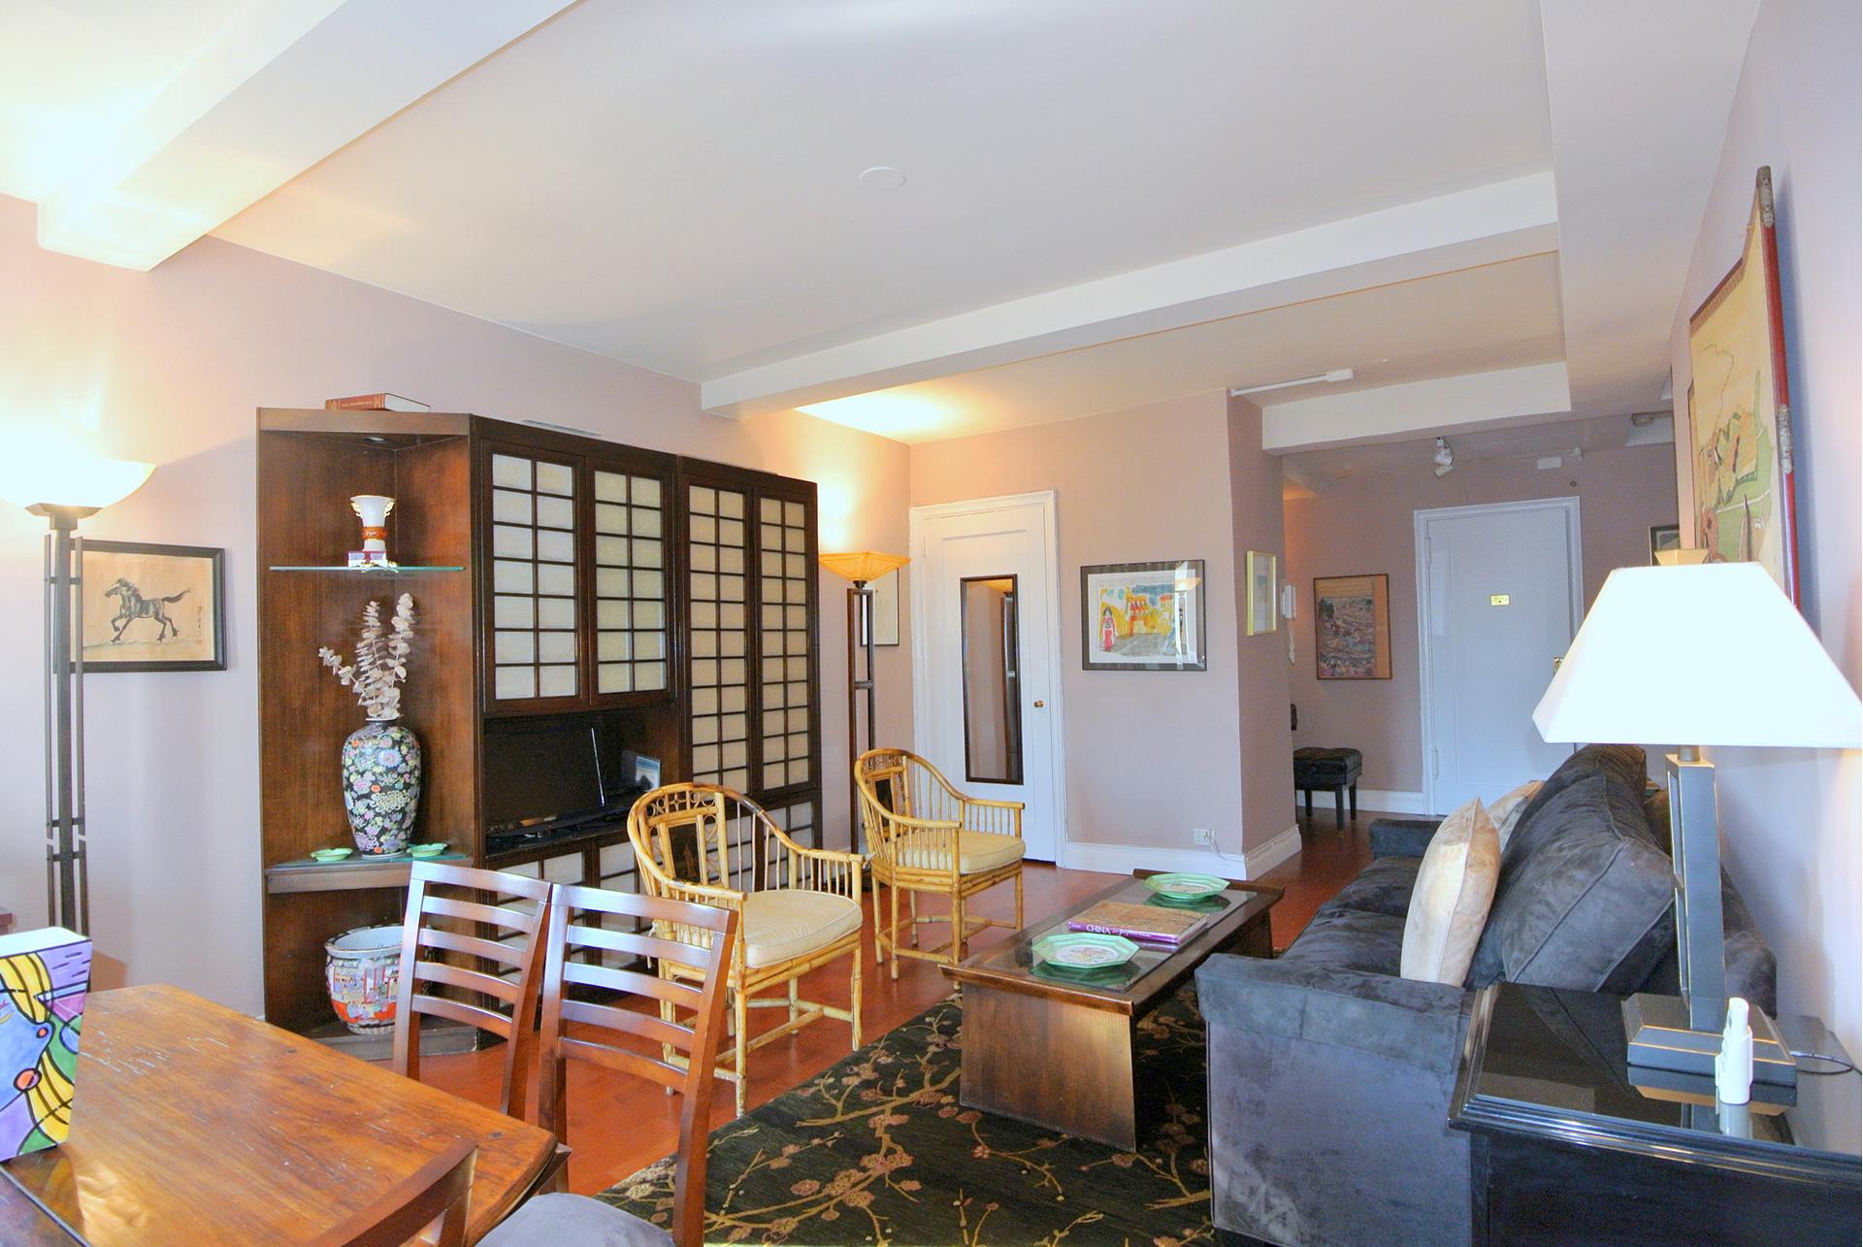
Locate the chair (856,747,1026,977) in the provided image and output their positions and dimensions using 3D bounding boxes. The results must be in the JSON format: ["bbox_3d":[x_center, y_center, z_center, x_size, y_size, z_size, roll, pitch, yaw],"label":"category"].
[{"bbox_3d":[0.027,0.948,3.784,0.588,0.837,0.538,-3,-2,35],"label":"chair"}]

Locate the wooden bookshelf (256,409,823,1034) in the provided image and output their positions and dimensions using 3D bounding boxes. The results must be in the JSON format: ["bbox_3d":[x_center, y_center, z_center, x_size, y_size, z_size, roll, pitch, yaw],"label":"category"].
[{"bbox_3d":[-1.305,0.365,3.700,0.409,2.078,2.201,-3,-2,33],"label":"wooden bookshelf"}]

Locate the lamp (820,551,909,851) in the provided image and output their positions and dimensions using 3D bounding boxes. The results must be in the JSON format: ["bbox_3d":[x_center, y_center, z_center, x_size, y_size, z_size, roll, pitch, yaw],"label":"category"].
[{"bbox_3d":[-0.367,0.522,5.157,0.376,1.788,0.376,-2,-1,35],"label":"lamp"}]

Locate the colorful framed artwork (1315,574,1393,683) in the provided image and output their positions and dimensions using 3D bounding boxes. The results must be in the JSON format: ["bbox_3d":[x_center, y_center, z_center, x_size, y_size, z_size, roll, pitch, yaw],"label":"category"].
[{"bbox_3d":[3.108,0.031,6.894,0.511,0.764,0.029,-2,-1,35],"label":"colorful framed artwork"}]

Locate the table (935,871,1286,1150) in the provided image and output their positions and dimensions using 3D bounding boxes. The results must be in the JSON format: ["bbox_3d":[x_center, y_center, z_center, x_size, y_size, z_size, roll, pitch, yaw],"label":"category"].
[{"bbox_3d":[0.637,1.123,2.926,0.565,0.385,1.286,-3,-2,36],"label":"table"}]

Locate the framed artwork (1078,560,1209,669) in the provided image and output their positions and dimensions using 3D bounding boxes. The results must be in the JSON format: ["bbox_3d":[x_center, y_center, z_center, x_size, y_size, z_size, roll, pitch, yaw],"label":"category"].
[{"bbox_3d":[1.161,-0.035,5.160,0.701,0.594,0.025,-3,-2,33],"label":"framed artwork"}]

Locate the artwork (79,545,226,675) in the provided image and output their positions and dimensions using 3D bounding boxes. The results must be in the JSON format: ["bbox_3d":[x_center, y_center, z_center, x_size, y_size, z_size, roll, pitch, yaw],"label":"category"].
[{"bbox_3d":[-2.229,-0.044,2.651,0.025,0.366,0.389,-3,-2,33],"label":"artwork"}]

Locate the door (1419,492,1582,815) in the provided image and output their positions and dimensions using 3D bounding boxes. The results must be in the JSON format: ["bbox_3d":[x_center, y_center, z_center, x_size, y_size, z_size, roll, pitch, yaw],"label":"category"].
[{"bbox_3d":[3.875,0.268,6.364,0.963,2.167,0.092,-2,-1,35],"label":"door"}]

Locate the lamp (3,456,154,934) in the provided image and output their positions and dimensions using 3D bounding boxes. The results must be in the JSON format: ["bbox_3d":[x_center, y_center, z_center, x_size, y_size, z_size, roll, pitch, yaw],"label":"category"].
[{"bbox_3d":[-2.141,0.497,2.300,0.352,1.801,0.352,-2,-1,35],"label":"lamp"}]

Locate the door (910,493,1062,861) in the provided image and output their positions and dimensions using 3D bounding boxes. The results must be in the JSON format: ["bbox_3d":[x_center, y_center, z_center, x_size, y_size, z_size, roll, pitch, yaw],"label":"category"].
[{"bbox_3d":[0.298,0.331,5.677,1.049,2.162,0.092,-2,-1,35],"label":"door"}]

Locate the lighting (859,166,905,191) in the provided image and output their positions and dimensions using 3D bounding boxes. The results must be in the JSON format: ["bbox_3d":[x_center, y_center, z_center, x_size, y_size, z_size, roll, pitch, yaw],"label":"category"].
[{"bbox_3d":[-0.137,-1.245,2.614,0.127,0.024,0.127,-1,-1,0],"label":"lighting"}]

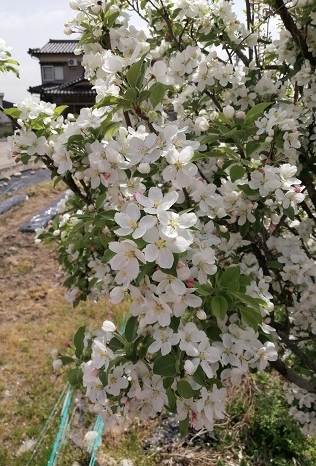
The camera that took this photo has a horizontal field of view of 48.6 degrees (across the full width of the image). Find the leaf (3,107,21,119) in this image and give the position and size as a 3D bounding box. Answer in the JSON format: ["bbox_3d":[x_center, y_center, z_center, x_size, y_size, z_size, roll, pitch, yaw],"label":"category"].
[{"bbox_3d":[-0.304,-0.257,0.740,0.041,0.027,0.012,-12,-5,-21],"label":"leaf"}]

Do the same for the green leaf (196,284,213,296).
[{"bbox_3d":[0.074,0.092,0.561,0.029,0.010,0.022,17,54,-6],"label":"green leaf"}]

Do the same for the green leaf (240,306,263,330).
[{"bbox_3d":[0.147,0.134,0.550,0.027,0.045,0.010,-36,-12,-16],"label":"green leaf"}]

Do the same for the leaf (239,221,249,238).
[{"bbox_3d":[0.174,-0.009,0.700,0.018,0.042,0.010,11,-11,15],"label":"leaf"}]

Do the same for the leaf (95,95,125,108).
[{"bbox_3d":[-0.079,-0.219,0.583,0.052,0.012,0.025,-14,42,-6],"label":"leaf"}]

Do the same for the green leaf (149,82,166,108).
[{"bbox_3d":[-0.002,-0.196,0.500,0.021,0.036,0.010,9,10,-2],"label":"green leaf"}]

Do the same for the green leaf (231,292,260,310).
[{"bbox_3d":[0.124,0.096,0.500,0.043,0.011,0.017,30,70,26],"label":"green leaf"}]

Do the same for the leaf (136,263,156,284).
[{"bbox_3d":[-0.017,0.054,0.470,0.015,0.010,0.038,37,70,13],"label":"leaf"}]

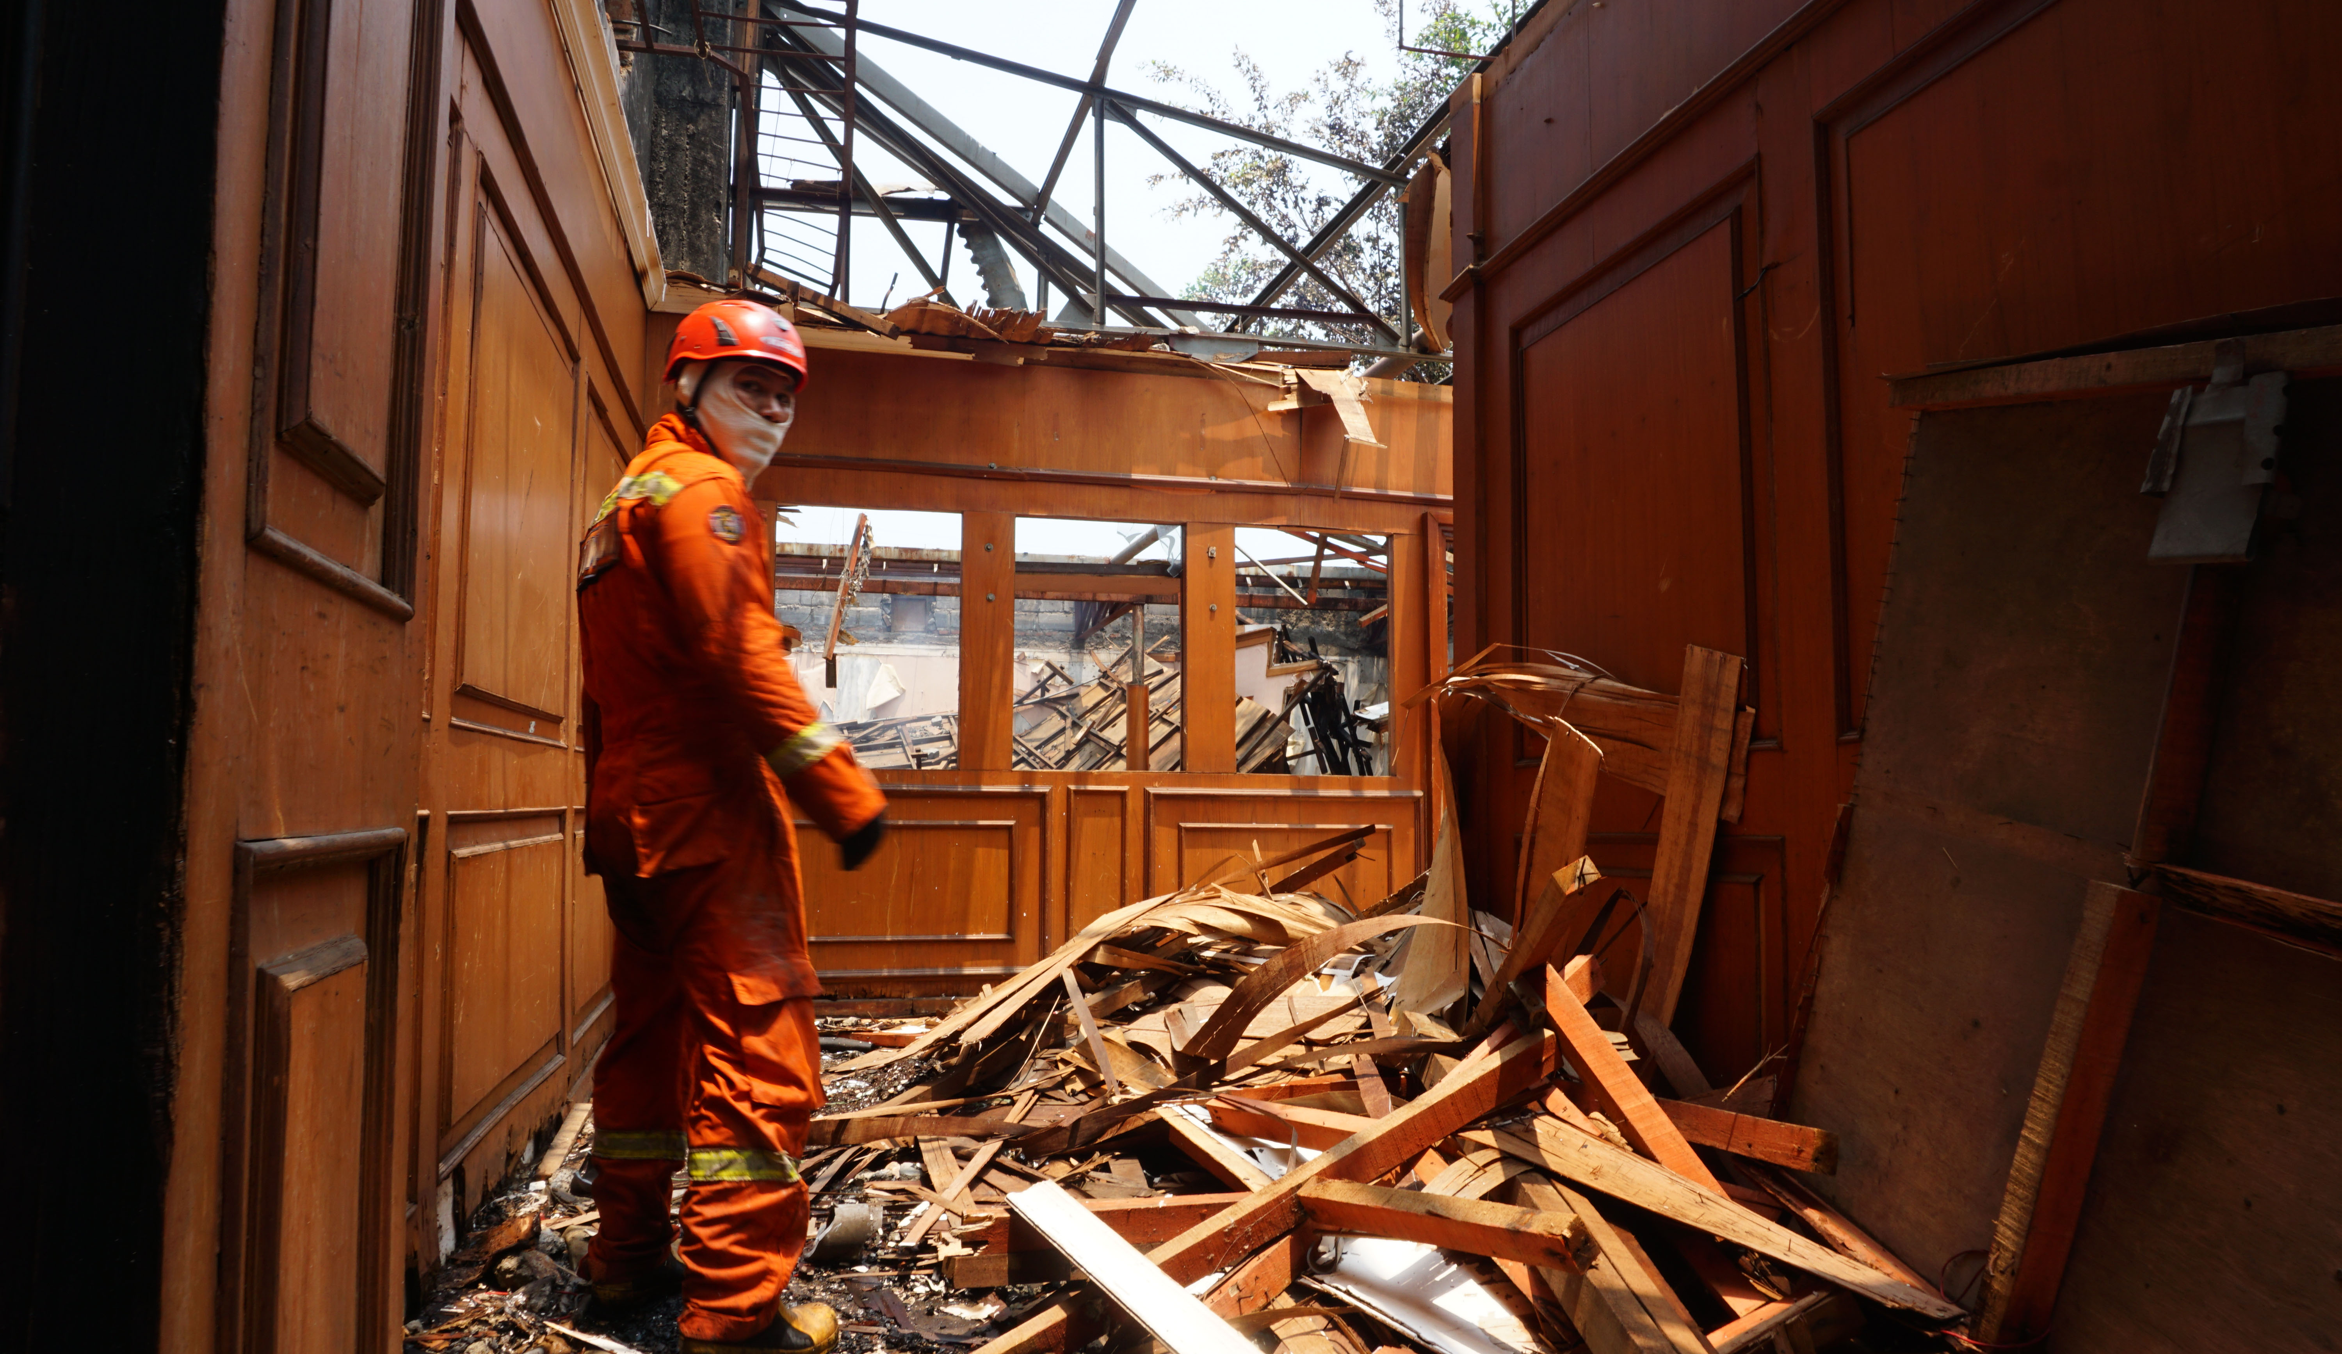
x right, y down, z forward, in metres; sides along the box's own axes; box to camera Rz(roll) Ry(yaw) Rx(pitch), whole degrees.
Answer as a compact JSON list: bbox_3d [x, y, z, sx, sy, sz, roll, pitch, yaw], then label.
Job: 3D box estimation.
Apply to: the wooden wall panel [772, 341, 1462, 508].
[{"bbox_3d":[-0.269,-1.120,6.877,3.504,0.525,0.080,1,-5,-13],"label":"wooden wall panel"}]

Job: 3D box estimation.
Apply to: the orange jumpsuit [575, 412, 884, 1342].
[{"bbox_3d":[-0.733,0.213,2.616,0.480,1.738,0.530,3,-6,-32],"label":"orange jumpsuit"}]

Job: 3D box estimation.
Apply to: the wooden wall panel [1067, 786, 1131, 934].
[{"bbox_3d":[-0.308,0.890,6.692,0.272,0.819,0.050,1,-5,-13],"label":"wooden wall panel"}]

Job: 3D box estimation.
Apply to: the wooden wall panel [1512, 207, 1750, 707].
[{"bbox_3d":[0.998,-0.393,3.493,0.050,0.995,0.969,1,-5,-13],"label":"wooden wall panel"}]

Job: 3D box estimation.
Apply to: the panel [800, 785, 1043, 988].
[{"bbox_3d":[-1.135,0.869,6.499,1.257,0.819,0.050,1,-5,-13],"label":"panel"}]

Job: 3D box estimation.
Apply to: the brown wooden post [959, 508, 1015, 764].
[{"bbox_3d":[-0.793,-0.142,6.712,0.233,1.100,0.080,1,-5,-13],"label":"brown wooden post"}]

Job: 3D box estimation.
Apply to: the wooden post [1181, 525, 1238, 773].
[{"bbox_3d":[0.170,-0.117,6.942,0.234,1.100,0.090,1,-5,-13],"label":"wooden post"}]

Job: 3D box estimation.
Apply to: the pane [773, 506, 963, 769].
[{"bbox_3d":[-1.276,-0.154,6.604,0.768,1.100,0.030,1,-5,-13],"label":"pane"}]

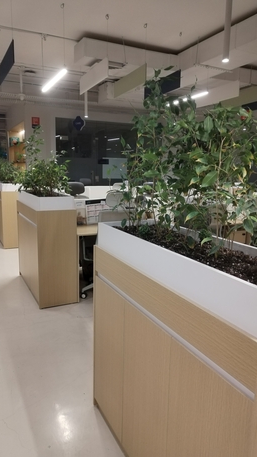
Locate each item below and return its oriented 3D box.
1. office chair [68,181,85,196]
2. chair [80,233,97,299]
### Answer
[{"bbox_3d":[-0.687,-0.030,4.833,0.640,1.210,0.640,-3,10,-25],"label":"office chair"},{"bbox_3d":[-0.196,0.181,3.682,0.640,1.190,0.650,-3,10,-25],"label":"chair"}]

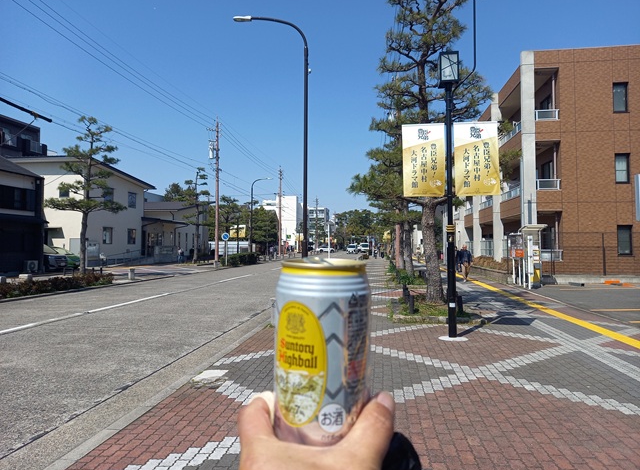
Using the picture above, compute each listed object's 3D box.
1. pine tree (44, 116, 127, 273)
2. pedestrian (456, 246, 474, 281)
[{"bbox_3d":[-13.403,-2.286,26.506,4.600,9.050,4.400,0,-1,8],"label":"pine tree"},{"bbox_3d":[6.411,1.237,20.419,0.580,1.640,0.500,0,-1,8],"label":"pedestrian"}]

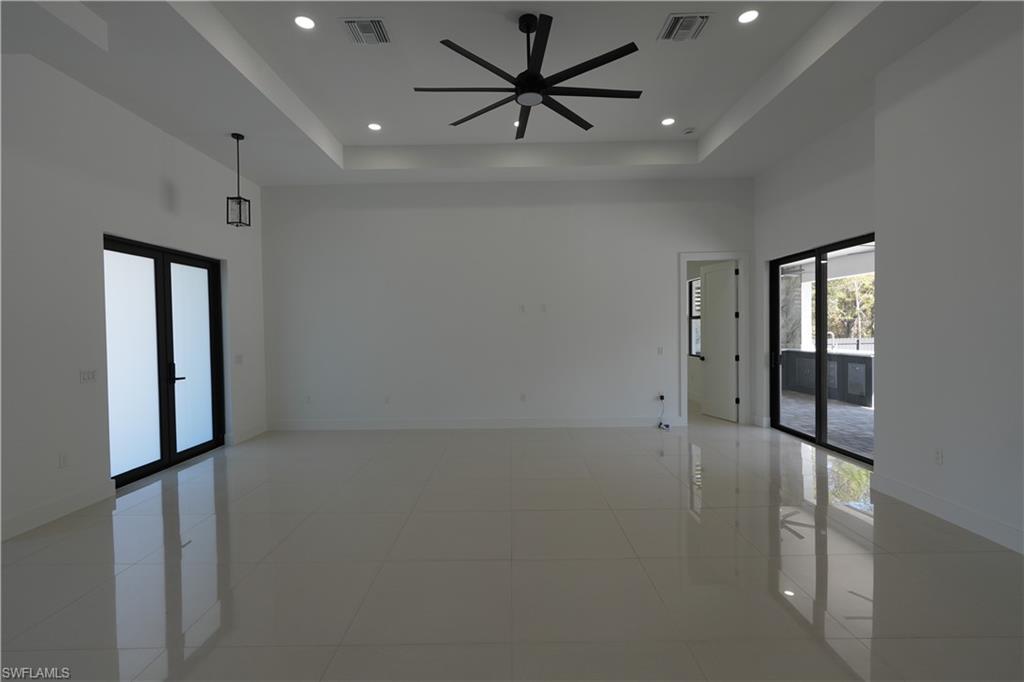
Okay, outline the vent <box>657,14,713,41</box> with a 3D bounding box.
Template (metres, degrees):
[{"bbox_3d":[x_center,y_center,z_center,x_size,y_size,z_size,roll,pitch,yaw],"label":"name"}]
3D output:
[{"bbox_3d":[1.442,-2.609,3.803,0.335,0.030,0.335,-1,1,0],"label":"vent"}]

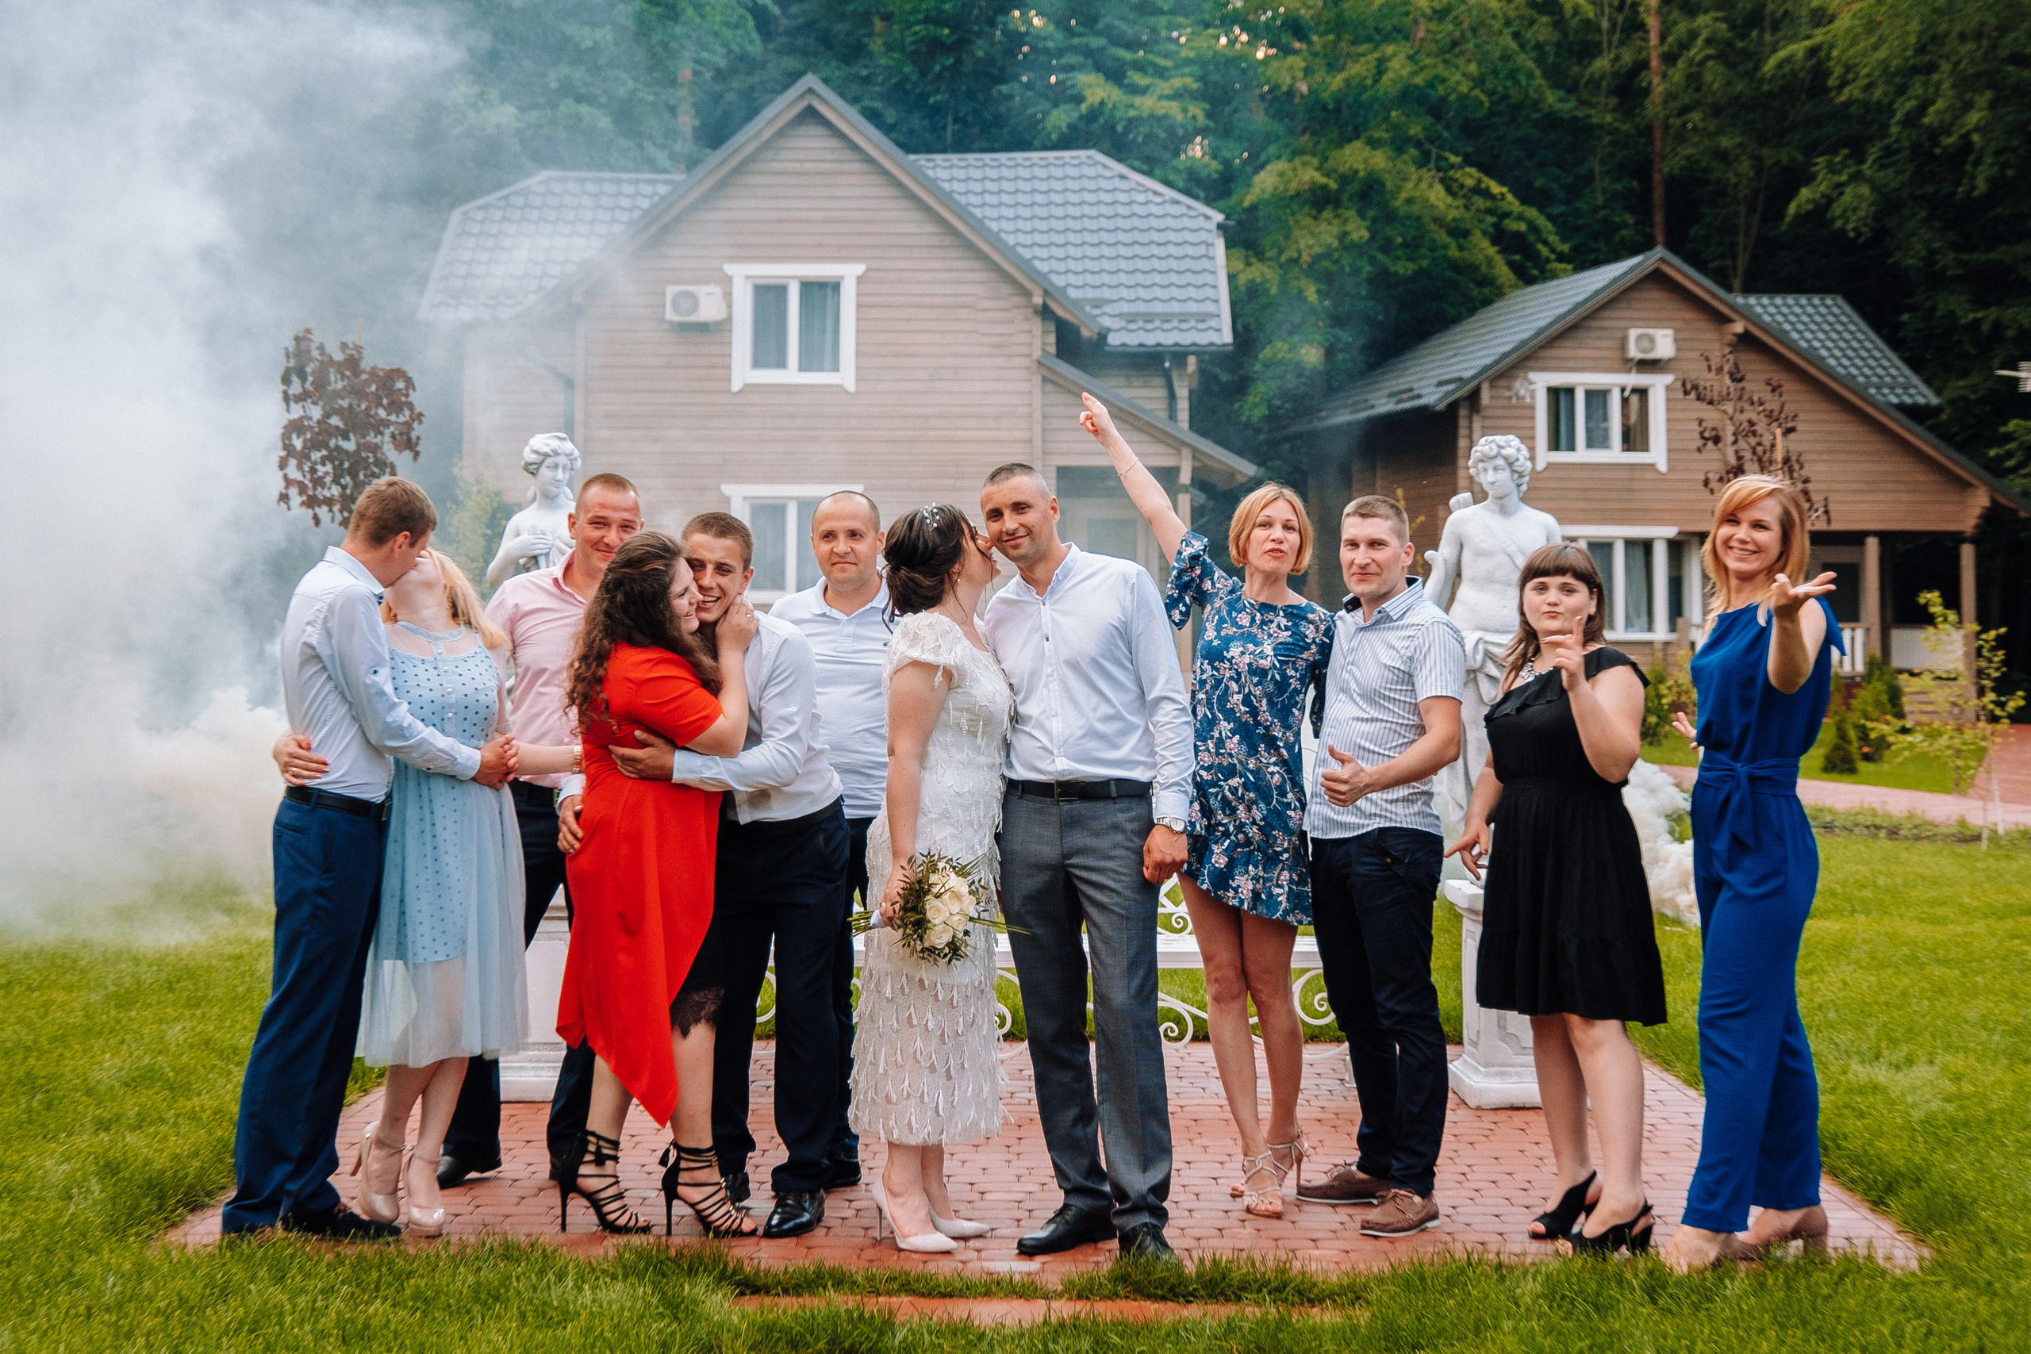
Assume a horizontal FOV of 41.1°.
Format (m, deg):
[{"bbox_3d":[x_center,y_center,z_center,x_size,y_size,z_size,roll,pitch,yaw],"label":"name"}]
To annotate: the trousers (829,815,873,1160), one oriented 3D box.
[{"bbox_3d":[-0.421,0.796,6.950,0.380,0.970,0.290,0,1,-3],"label":"trousers"}]

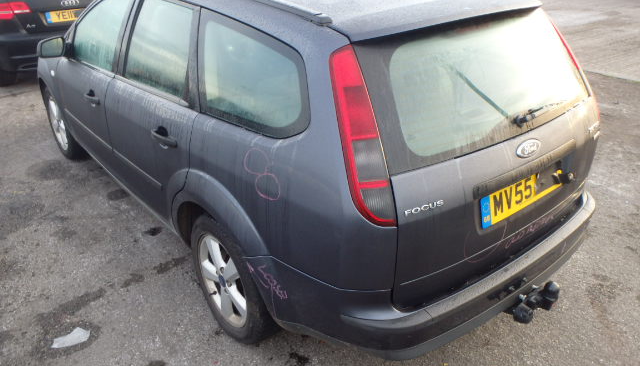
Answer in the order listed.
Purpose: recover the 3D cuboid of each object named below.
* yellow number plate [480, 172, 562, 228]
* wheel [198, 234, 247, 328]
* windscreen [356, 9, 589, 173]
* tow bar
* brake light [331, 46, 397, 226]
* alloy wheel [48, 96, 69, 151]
[{"bbox_3d":[0.765,0.033,1.934,0.520,0.111,0.013,-20,21,-34],"label":"yellow number plate"},{"bbox_3d":[-0.375,0.415,2.349,0.170,0.437,0.437,-20,33,-34],"label":"wheel"},{"bbox_3d":[0.631,-0.387,1.905,1.220,0.440,0.070,-20,-5,-34],"label":"windscreen"},{"bbox_3d":[0.804,0.470,1.988,0.205,0.175,0.165,-20,33,-34],"label":"tow bar"},{"bbox_3d":[0.107,-0.132,1.587,0.126,0.580,0.091,-12,-5,-21],"label":"brake light"},{"bbox_3d":[-2.032,-0.492,4.193,0.170,0.437,0.437,-20,33,-34],"label":"alloy wheel"}]

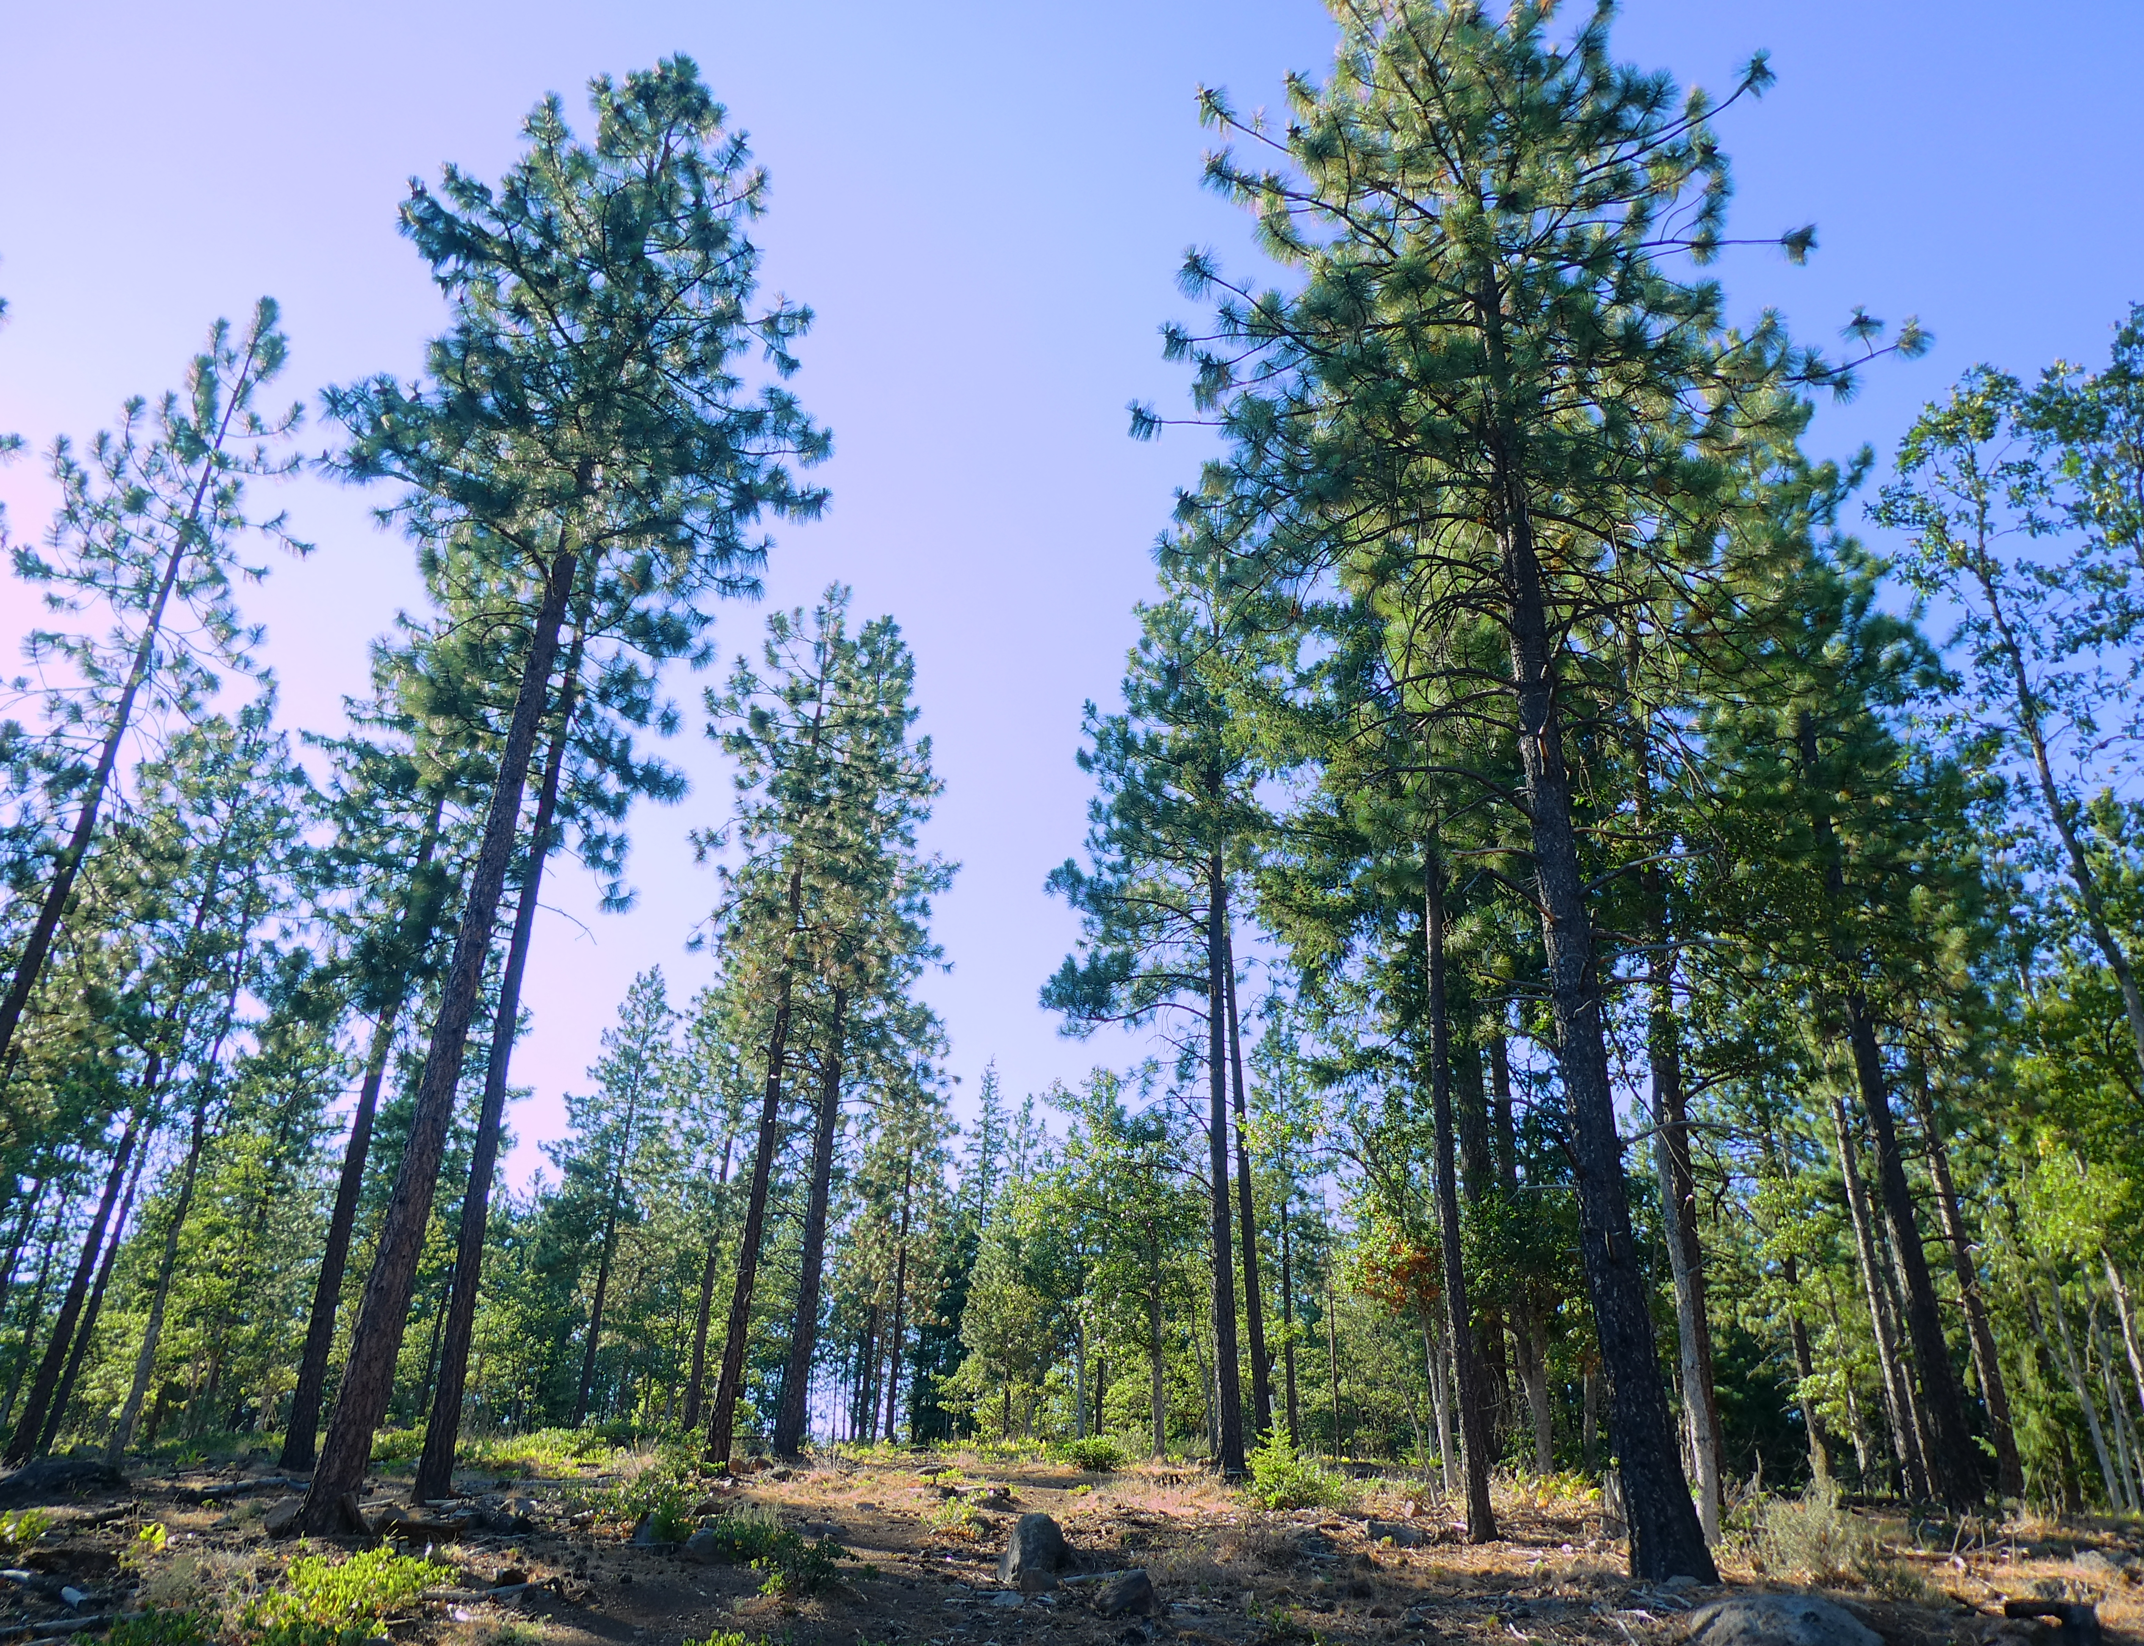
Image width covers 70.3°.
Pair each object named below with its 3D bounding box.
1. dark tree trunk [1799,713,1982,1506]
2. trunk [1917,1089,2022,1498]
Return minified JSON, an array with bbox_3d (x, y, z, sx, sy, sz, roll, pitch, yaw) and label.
[{"bbox_3d":[11.079,3.306,21.045,0.480,11.152,0.480,-11,-30,26],"label":"dark tree trunk"},{"bbox_3d":[11.453,5.874,19.493,0.350,5.070,0.340,-13,-31,27],"label":"trunk"}]

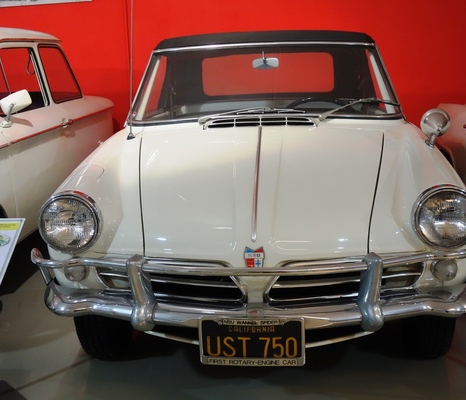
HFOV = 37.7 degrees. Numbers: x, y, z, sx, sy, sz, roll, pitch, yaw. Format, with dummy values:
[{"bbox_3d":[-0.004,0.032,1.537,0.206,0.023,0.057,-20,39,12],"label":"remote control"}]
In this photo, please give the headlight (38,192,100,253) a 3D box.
[{"bbox_3d":[-0.533,0.069,2.269,0.212,0.208,0.110,-1,12,5],"label":"headlight"}]

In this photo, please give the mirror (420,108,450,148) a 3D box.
[{"bbox_3d":[0.835,-0.303,2.850,0.125,0.165,0.090,-2,12,-1],"label":"mirror"}]

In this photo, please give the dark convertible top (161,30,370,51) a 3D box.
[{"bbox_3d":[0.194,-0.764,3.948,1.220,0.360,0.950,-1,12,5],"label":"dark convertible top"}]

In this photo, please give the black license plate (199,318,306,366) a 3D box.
[{"bbox_3d":[0.058,0.427,2.054,0.314,0.158,0.025,-1,12,5],"label":"black license plate"}]

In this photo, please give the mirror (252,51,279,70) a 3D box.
[{"bbox_3d":[0.170,-0.723,3.589,0.145,0.100,0.055,1,12,13],"label":"mirror"}]

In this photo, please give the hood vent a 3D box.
[{"bbox_3d":[0.126,-0.357,3.117,0.520,0.060,0.130,-1,12,5],"label":"hood vent"}]

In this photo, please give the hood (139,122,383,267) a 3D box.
[{"bbox_3d":[0.098,-0.072,2.566,1.090,0.340,1.100,-1,12,5],"label":"hood"}]

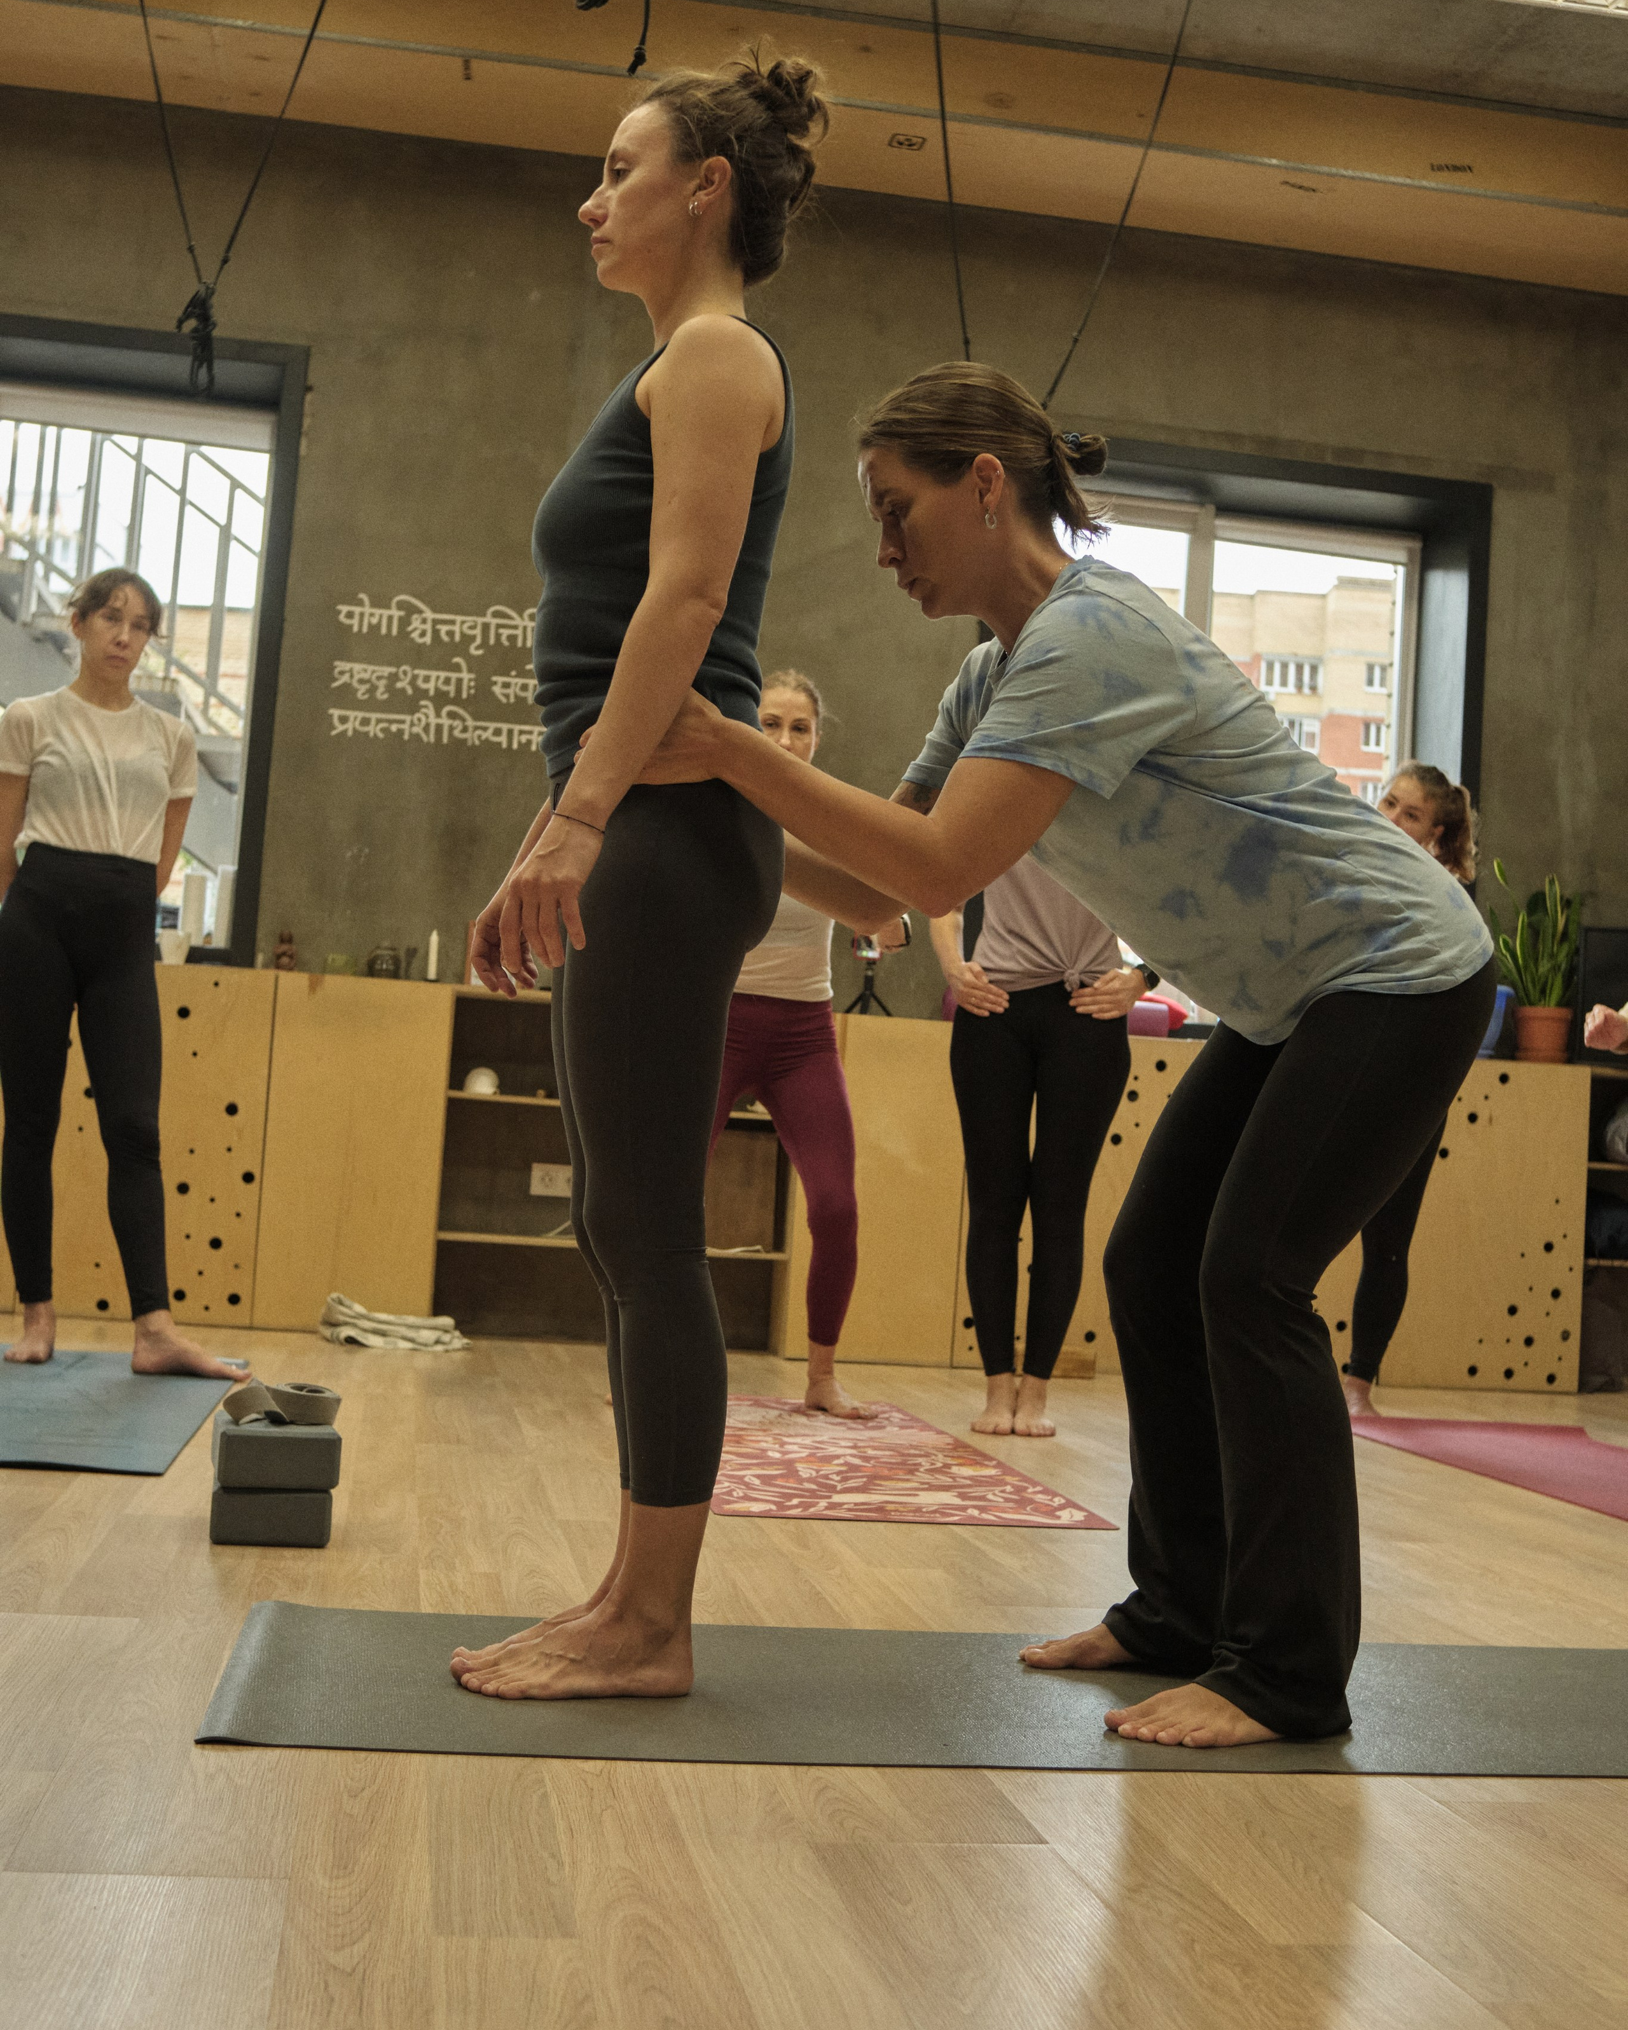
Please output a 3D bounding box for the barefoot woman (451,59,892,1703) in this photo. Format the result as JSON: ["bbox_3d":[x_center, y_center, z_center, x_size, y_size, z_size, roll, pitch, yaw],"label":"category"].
[{"bbox_3d":[-0.161,-0.169,2.421,0.320,1.660,0.460,4,-4,-9],"label":"barefoot woman"}]

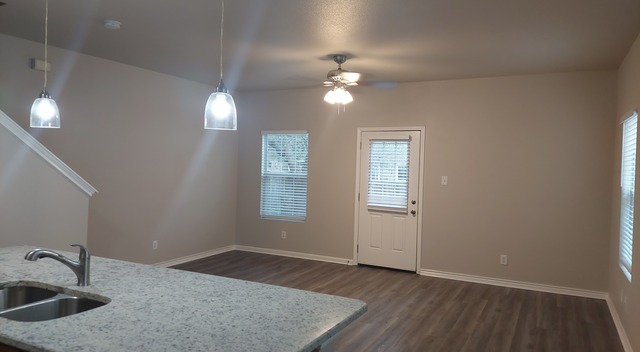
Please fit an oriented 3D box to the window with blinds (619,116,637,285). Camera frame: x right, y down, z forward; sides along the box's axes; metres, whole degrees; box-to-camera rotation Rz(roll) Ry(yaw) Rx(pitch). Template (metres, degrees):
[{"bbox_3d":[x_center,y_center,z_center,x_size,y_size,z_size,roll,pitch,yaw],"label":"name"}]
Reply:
[{"bbox_3d":[3.004,0.189,4.327,0.100,1.504,0.893,3,2,28],"label":"window with blinds"}]

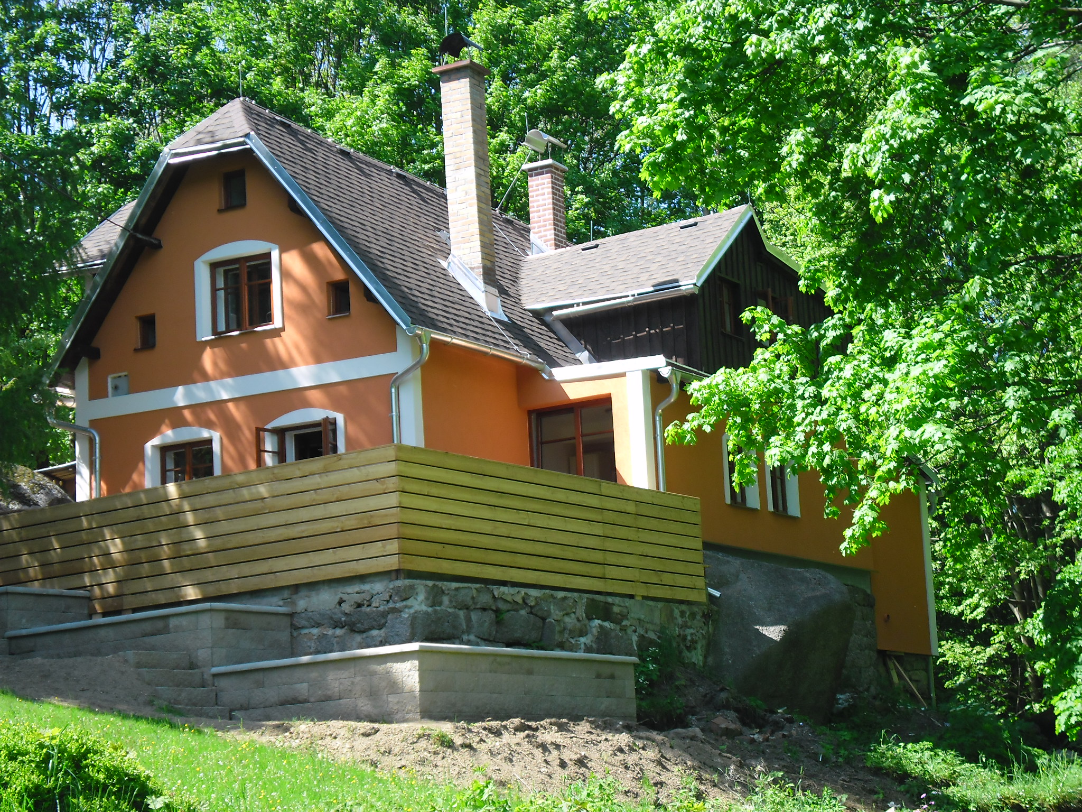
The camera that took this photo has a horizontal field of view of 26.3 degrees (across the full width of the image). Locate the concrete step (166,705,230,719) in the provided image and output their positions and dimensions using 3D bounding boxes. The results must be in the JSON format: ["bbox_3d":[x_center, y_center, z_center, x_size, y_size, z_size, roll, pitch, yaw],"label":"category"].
[{"bbox_3d":[-3.490,3.111,23.108,0.260,0.200,0.830,-10,-12,32],"label":"concrete step"}]

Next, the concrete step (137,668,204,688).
[{"bbox_3d":[-3.798,2.782,23.363,0.260,0.200,0.830,-10,-12,32],"label":"concrete step"}]

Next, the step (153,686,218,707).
[{"bbox_3d":[-3.642,2.943,23.235,0.260,0.200,0.830,-10,-12,32],"label":"step"}]

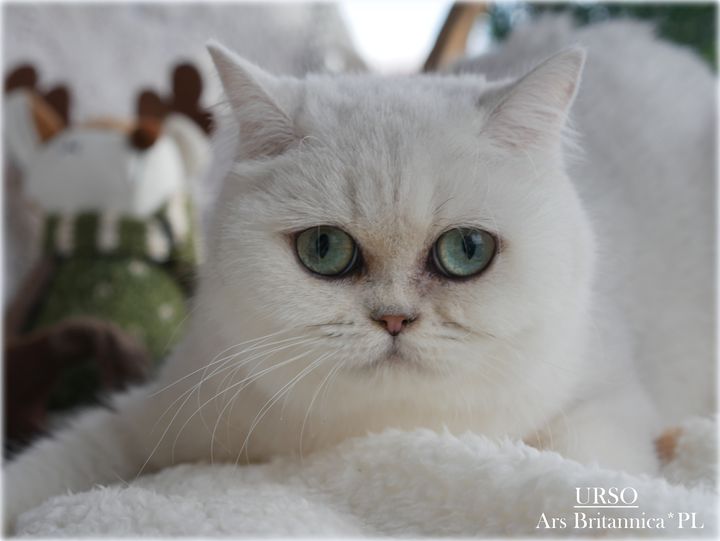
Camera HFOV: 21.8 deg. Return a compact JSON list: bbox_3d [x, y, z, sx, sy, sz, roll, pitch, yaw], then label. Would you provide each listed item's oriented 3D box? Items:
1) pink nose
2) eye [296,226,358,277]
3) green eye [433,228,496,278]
[{"bbox_3d":[0.011,0.017,0.592,0.013,0.007,0.009,1,2,1],"label":"pink nose"},{"bbox_3d":[-0.011,-0.006,0.607,0.020,0.016,0.013,1,2,5],"label":"eye"},{"bbox_3d":[0.034,-0.005,0.607,0.021,0.016,0.013,1,2,-3],"label":"green eye"}]

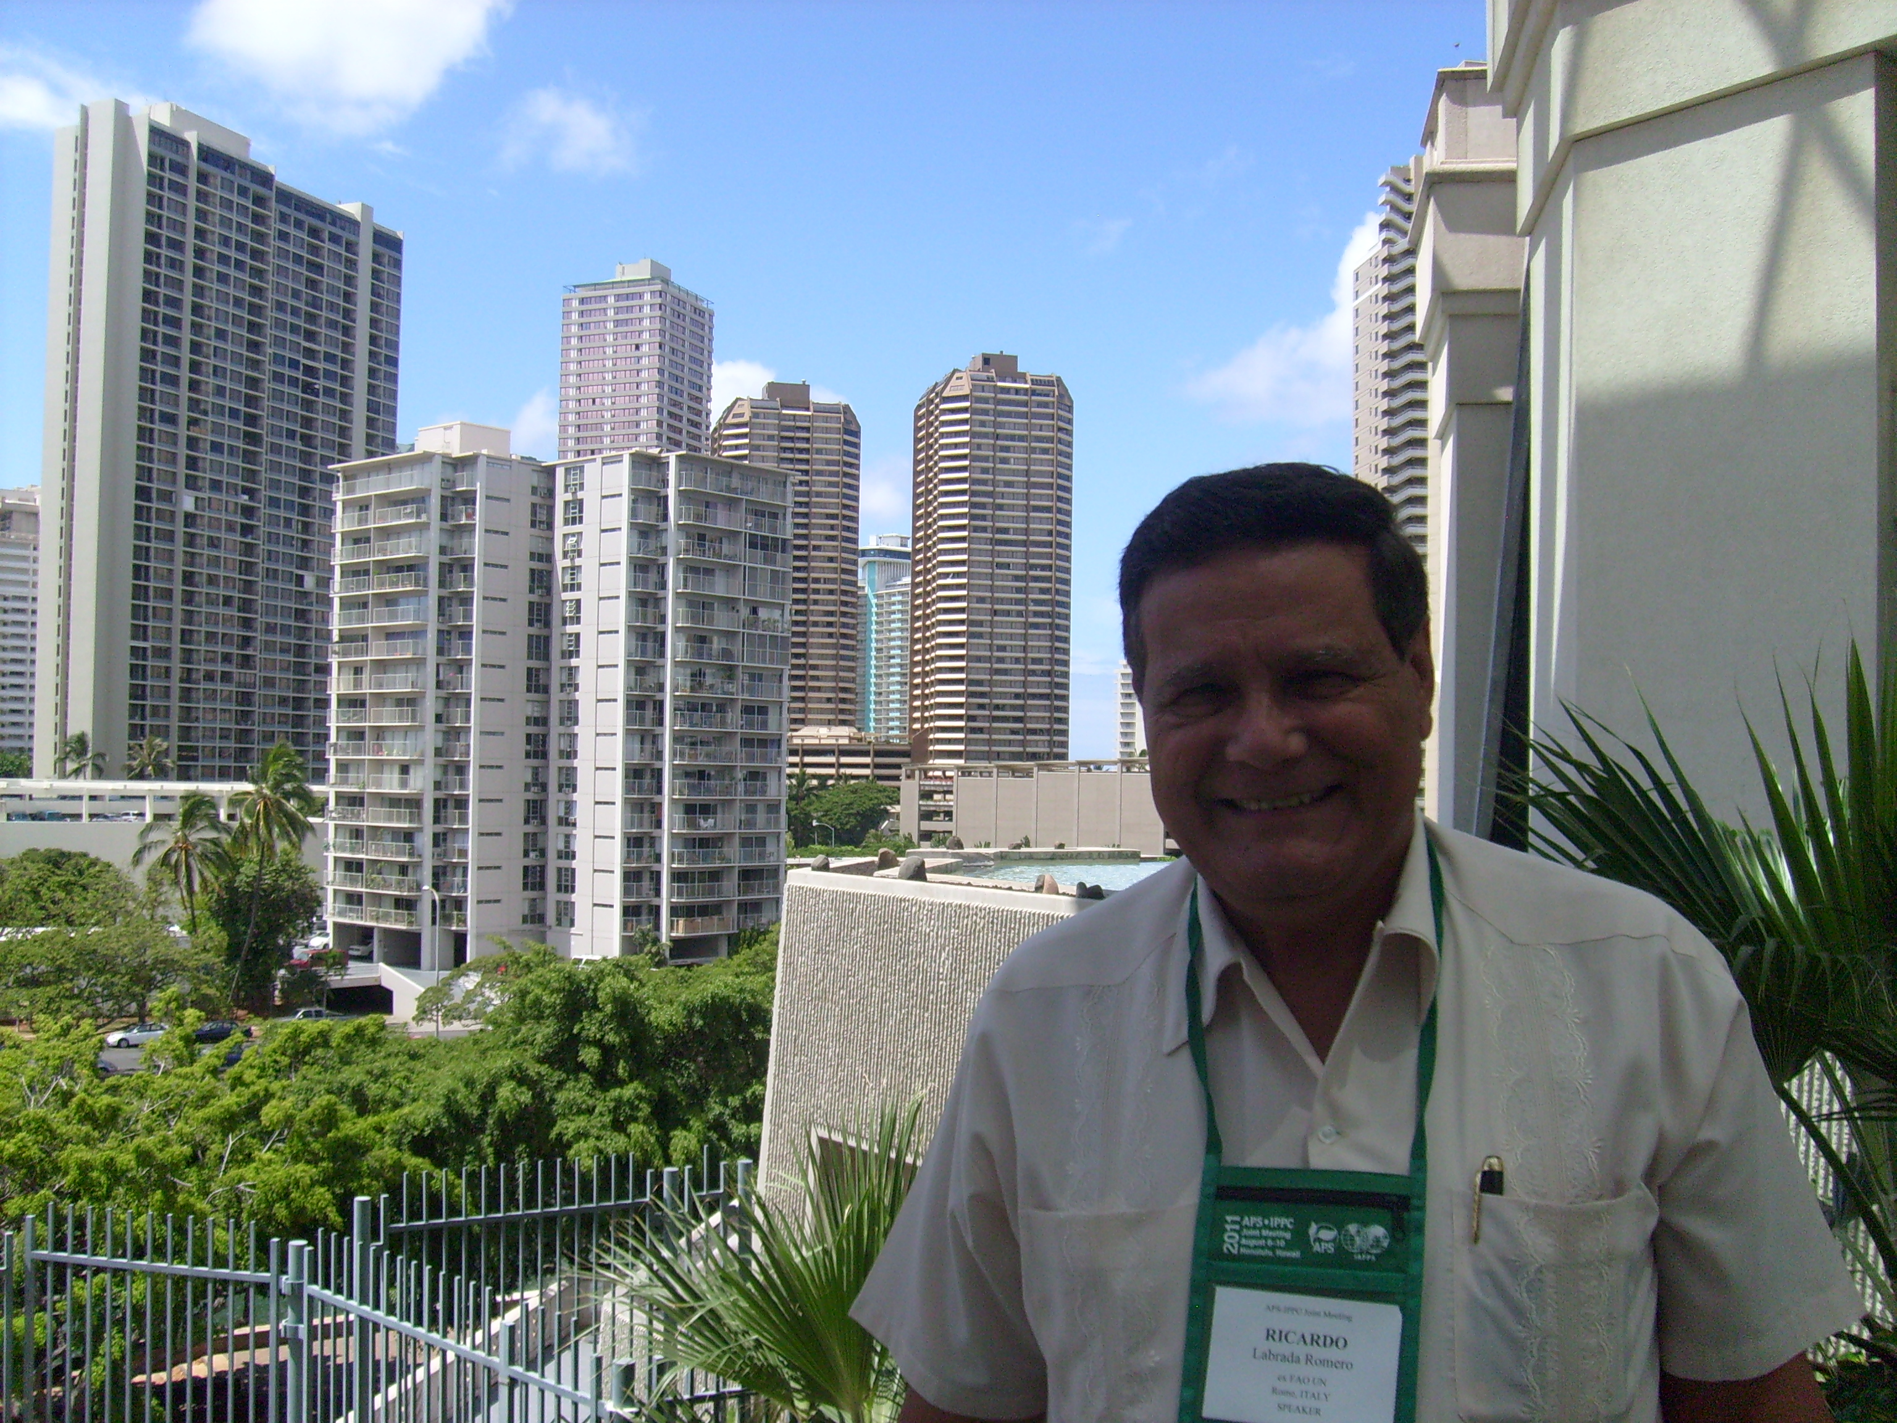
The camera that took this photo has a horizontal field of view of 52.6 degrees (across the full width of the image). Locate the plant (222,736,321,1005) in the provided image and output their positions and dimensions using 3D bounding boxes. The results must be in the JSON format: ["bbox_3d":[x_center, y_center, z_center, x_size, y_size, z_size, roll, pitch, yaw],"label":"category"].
[{"bbox_3d":[-48.255,11.421,136.597,6.300,18.300,6.300,2,-3,-19],"label":"plant"}]

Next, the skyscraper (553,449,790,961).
[{"bbox_3d":[-23.087,0.613,155.772,13.300,40.800,14.700,-1,-3,40],"label":"skyscraper"}]

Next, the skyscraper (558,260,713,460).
[{"bbox_3d":[-67.405,-31.530,407.413,24.200,127.700,22.200,0,-3,21],"label":"skyscraper"}]

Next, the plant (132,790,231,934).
[{"bbox_3d":[-54.791,12.912,136.527,6.200,15.100,6.200,2,-3,-22],"label":"plant"}]

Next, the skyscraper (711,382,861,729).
[{"bbox_3d":[-42.566,-23.038,481.256,33.000,118.000,33.000,2,-3,-15],"label":"skyscraper"}]

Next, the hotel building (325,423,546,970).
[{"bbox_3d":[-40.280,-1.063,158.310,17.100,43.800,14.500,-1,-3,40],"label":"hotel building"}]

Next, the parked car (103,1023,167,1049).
[{"bbox_3d":[-47.568,19.169,113.738,4.500,1.450,1.770,2,-3,-23],"label":"parked car"}]

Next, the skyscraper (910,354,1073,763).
[{"bbox_3d":[9.754,-23.645,444.052,31.600,117.700,33.000,2,-3,-15],"label":"skyscraper"}]

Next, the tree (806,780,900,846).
[{"bbox_3d":[-16.040,20.339,319.405,16.300,18.100,16.000,1,-3,-3],"label":"tree"}]

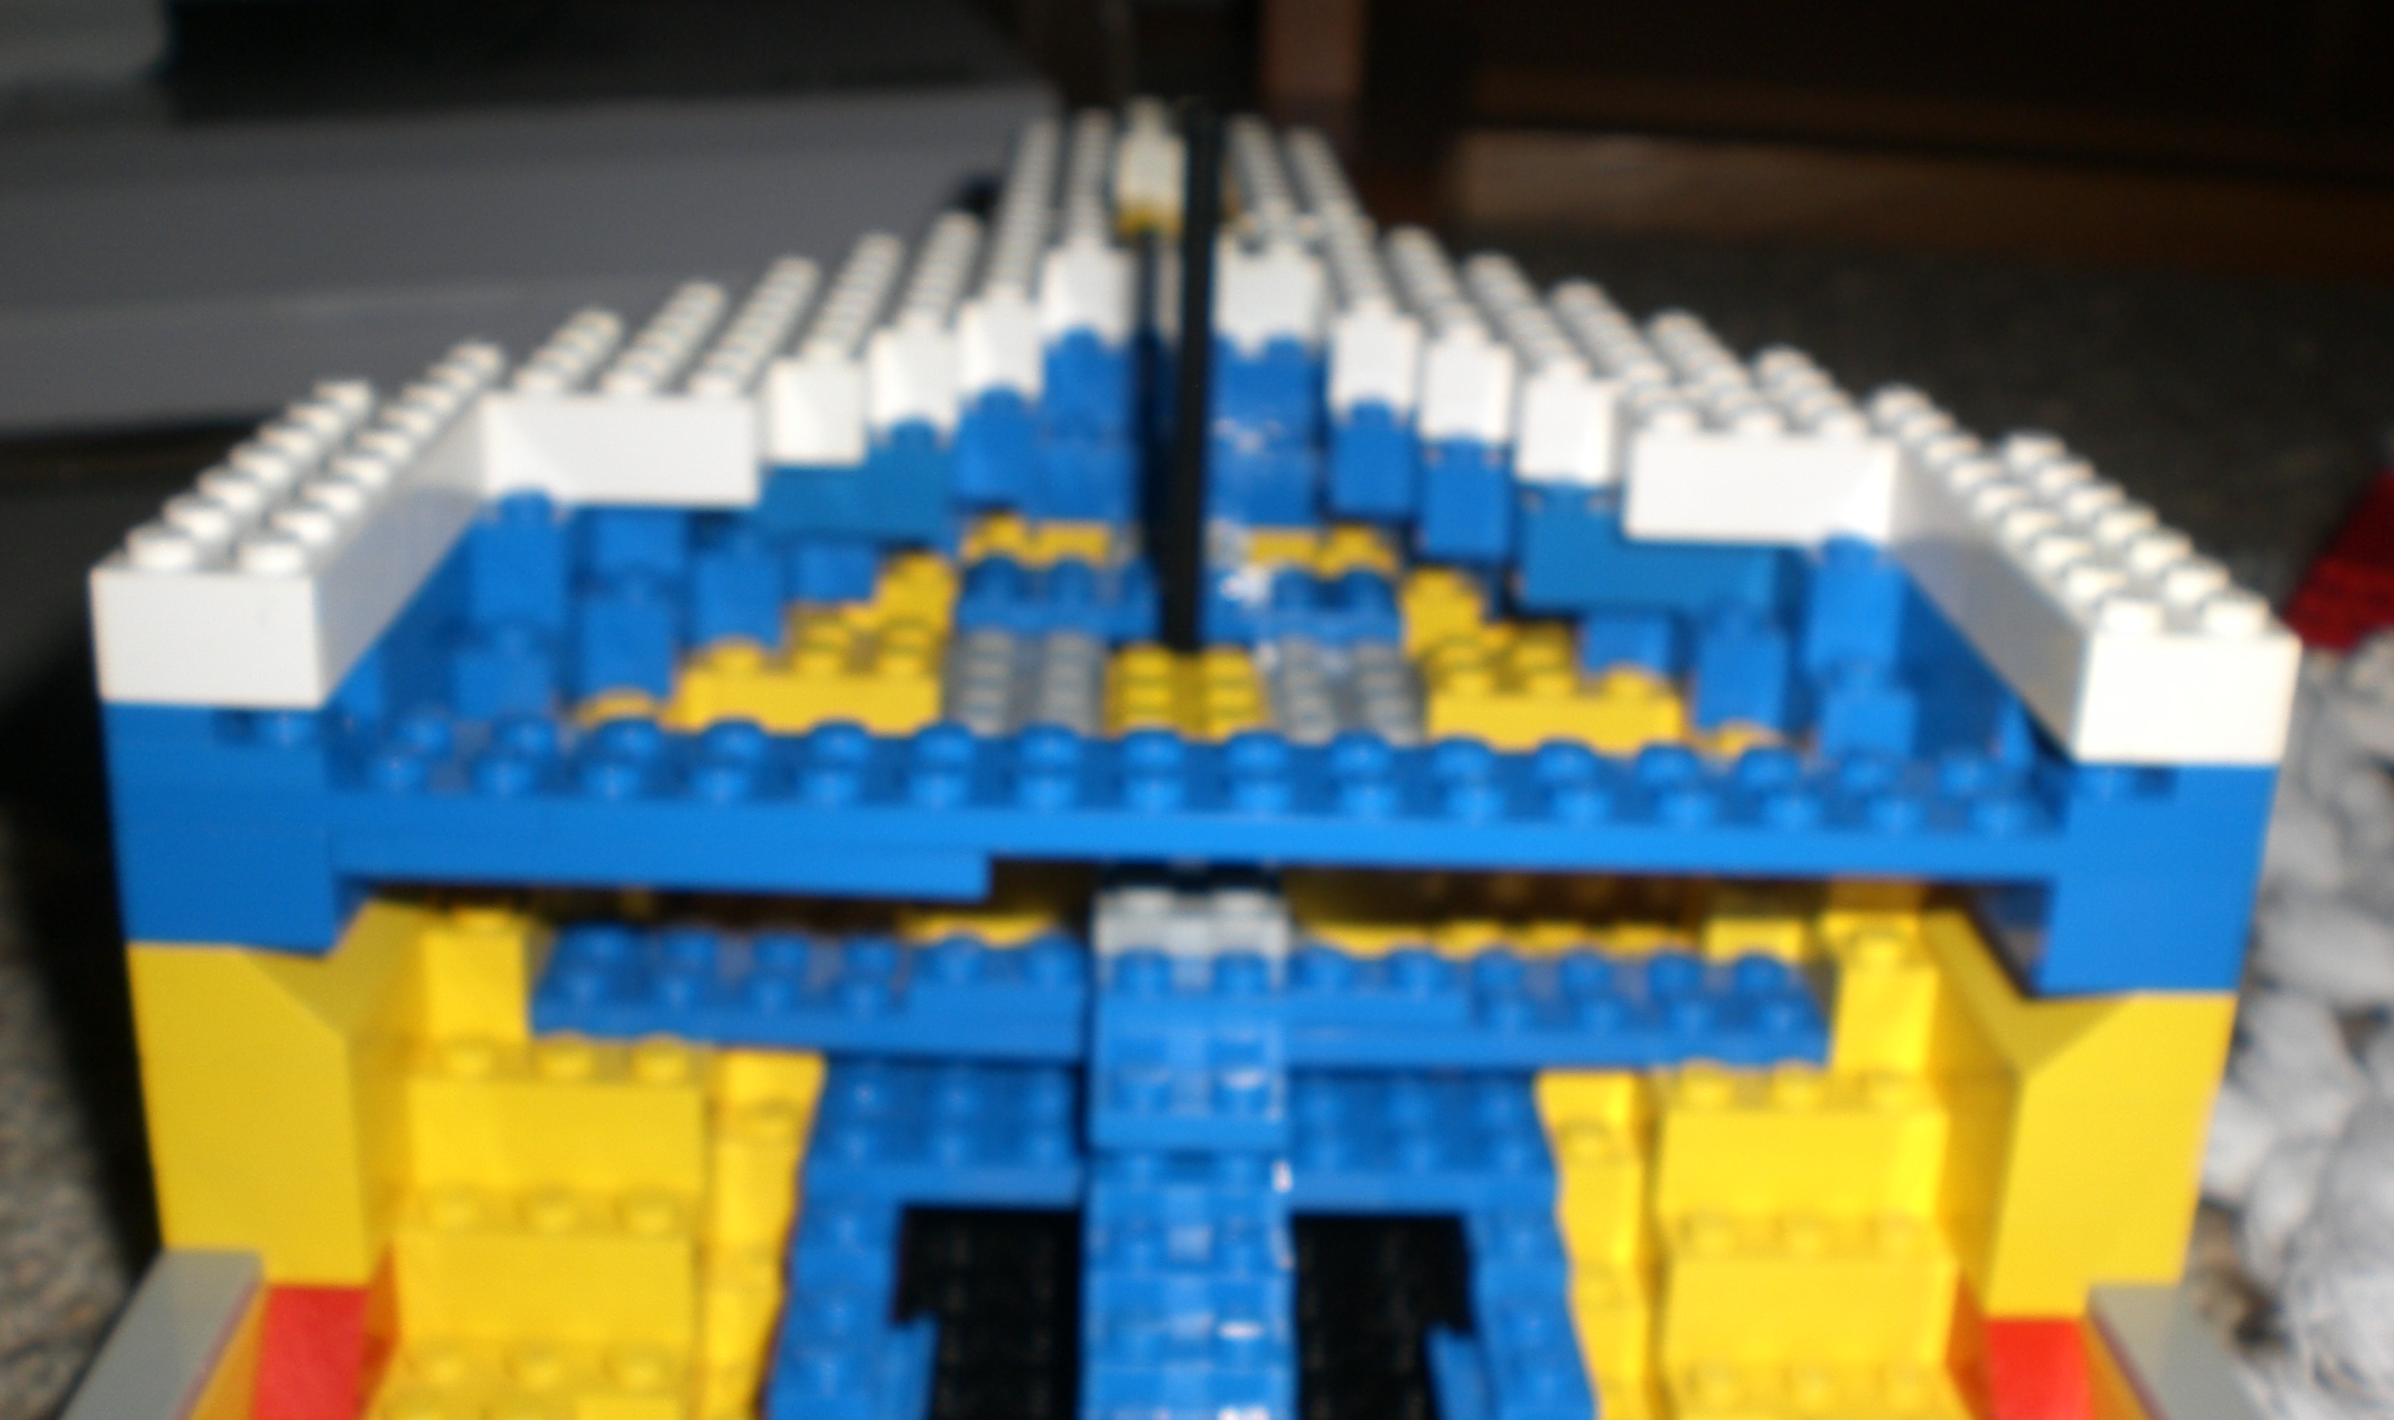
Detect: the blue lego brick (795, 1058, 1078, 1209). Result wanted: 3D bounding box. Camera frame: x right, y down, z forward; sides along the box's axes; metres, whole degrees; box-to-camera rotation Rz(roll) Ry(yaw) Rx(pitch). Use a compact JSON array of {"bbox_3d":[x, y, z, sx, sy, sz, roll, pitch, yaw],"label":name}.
[{"bbox_3d":[-0.021,0.036,0.226,0.024,0.005,0.016,2,20,-2],"label":"blue lego brick"}]

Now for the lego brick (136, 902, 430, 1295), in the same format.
[{"bbox_3d":[-0.073,0.026,0.214,0.016,0.030,0.028,2,20,-2],"label":"lego brick"}]

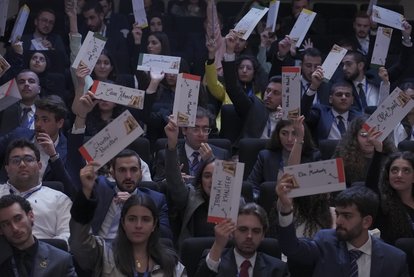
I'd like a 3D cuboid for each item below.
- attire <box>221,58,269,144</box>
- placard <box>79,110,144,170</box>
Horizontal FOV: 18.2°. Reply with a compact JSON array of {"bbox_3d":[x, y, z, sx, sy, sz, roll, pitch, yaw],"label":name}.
[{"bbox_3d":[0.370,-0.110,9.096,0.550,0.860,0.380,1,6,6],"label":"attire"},{"bbox_3d":[-0.450,0.012,6.100,0.297,0.135,0.025,-38,0,-1],"label":"placard"}]

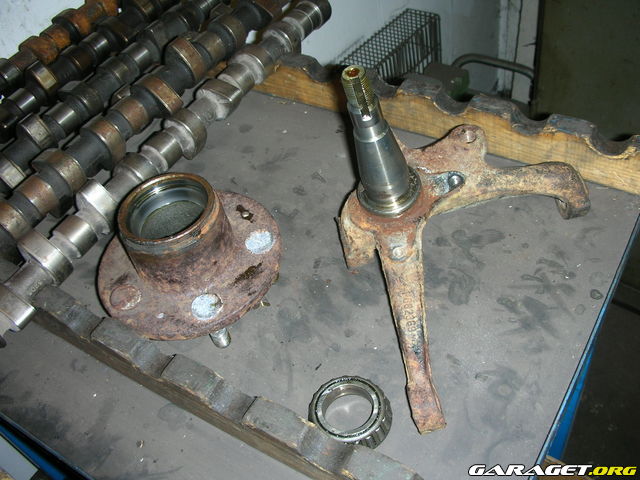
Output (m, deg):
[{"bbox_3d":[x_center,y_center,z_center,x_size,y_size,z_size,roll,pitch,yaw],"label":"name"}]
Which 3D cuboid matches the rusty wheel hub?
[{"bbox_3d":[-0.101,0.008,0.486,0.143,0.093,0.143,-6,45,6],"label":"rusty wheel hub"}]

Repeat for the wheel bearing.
[{"bbox_3d":[0.019,0.112,0.417,0.056,0.018,0.056,-6,45,6],"label":"wheel bearing"}]

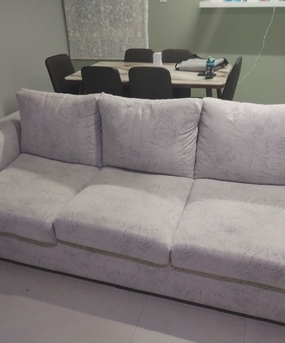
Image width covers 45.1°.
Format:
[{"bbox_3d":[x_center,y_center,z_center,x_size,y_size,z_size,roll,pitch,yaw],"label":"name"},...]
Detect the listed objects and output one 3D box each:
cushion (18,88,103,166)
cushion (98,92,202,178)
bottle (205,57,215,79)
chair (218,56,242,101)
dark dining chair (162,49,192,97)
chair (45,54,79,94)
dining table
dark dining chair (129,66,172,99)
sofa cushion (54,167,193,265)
[{"bbox_3d":[-0.608,-0.349,2.709,0.700,0.550,0.200,7,18,17],"label":"cushion"},{"bbox_3d":[0.061,-0.266,2.502,0.730,0.550,0.200,7,18,17],"label":"cushion"},{"bbox_3d":[0.750,-1.158,3.811,0.085,0.230,0.085,7,29,16],"label":"bottle"},{"bbox_3d":[0.676,-0.641,3.395,0.510,0.890,0.430,7,30,16],"label":"chair"},{"bbox_3d":[0.430,-1.164,4.734,0.460,0.900,0.550,7,29,16],"label":"dark dining chair"},{"bbox_3d":[-0.655,-0.806,3.800,0.510,0.890,0.430,7,30,16],"label":"chair"},{"bbox_3d":[0.133,-0.899,4.415,1.855,0.750,1.066,7,29,16],"label":"dining table"},{"bbox_3d":[0.152,-0.594,3.348,0.430,0.890,0.510,7,30,16],"label":"dark dining chair"},{"bbox_3d":[-0.060,0.220,2.284,0.720,0.175,0.800,7,29,17],"label":"sofa cushion"}]

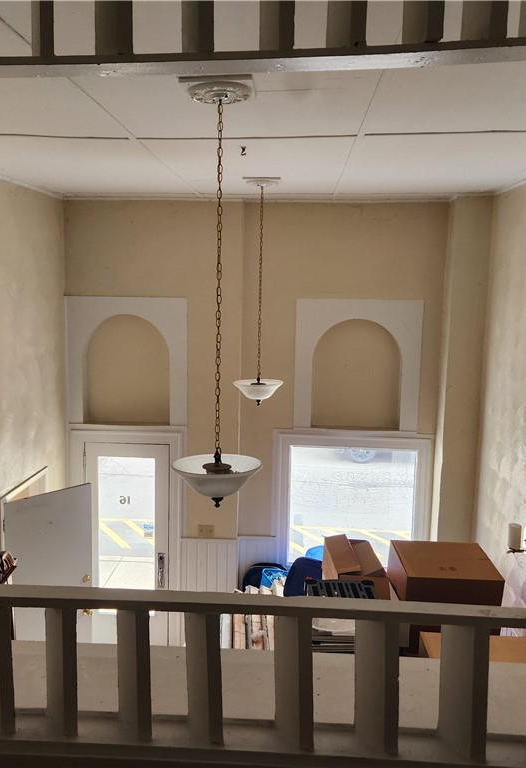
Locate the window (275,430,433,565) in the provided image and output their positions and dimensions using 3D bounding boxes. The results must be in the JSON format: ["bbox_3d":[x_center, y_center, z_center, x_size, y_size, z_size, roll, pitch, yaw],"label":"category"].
[{"bbox_3d":[0.867,1.166,6.709,1.550,1.410,0.130,1,9,3],"label":"window"}]

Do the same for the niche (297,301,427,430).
[{"bbox_3d":[0.869,-0.171,6.271,1.140,1.195,0.130,2,8,4],"label":"niche"}]

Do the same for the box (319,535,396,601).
[{"bbox_3d":[0.718,1.475,5.315,0.390,0.380,0.700,1,9,-1],"label":"box"}]

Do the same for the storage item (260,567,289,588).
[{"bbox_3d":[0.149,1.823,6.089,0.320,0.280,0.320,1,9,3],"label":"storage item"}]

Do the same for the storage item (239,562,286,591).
[{"bbox_3d":[0.028,1.933,6.487,0.420,0.380,0.260,1,9,3],"label":"storage item"}]

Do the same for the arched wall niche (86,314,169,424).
[{"bbox_3d":[-1.321,-0.153,6.636,0.853,1.060,0.110,1,9,3],"label":"arched wall niche"}]

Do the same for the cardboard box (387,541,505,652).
[{"bbox_3d":[1.415,1.686,5.337,0.700,0.660,0.700,1,9,3],"label":"cardboard box"}]

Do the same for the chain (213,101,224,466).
[{"bbox_3d":[-0.199,-0.452,3.069,0.025,1.587,0.025,2,8,4],"label":"chain"}]

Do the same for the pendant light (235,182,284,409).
[{"bbox_3d":[-0.022,-0.710,5.493,0.420,1.793,0.420,2,8,4],"label":"pendant light"}]

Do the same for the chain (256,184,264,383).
[{"bbox_3d":[-0.020,-0.794,5.482,0.025,1.562,0.025,2,8,4],"label":"chain"}]

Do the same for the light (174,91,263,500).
[{"bbox_3d":[-0.201,-0.342,3.085,0.420,1.868,0.420,2,8,4],"label":"light"}]

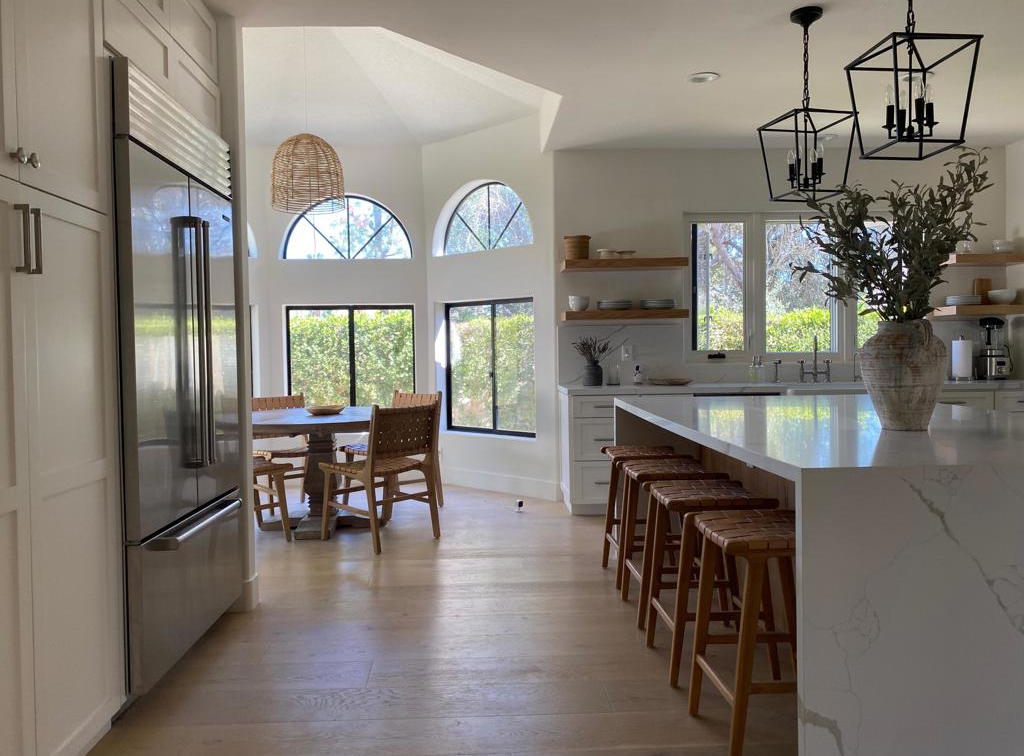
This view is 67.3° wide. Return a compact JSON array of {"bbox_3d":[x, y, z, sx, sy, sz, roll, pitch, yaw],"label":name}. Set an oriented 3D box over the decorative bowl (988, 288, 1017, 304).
[{"bbox_3d":[3.834,-0.622,6.011,0.190,0.126,0.190,-1,2,0],"label":"decorative bowl"}]

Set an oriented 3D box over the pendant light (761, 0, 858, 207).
[{"bbox_3d":[1.387,-1.279,3.623,0.318,0.855,0.318,-1,2,-12],"label":"pendant light"}]

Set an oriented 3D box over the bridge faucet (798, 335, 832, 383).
[{"bbox_3d":[2.349,-0.150,5.890,0.265,0.360,0.230,-1,2,-3],"label":"bridge faucet"}]

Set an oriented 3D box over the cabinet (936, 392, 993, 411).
[{"bbox_3d":[3.242,0.502,5.986,0.660,0.880,0.610,-1,2,-3],"label":"cabinet"}]

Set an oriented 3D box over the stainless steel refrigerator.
[{"bbox_3d":[-1.538,0.025,3.026,0.660,2.130,1.050,-1,2,-3],"label":"stainless steel refrigerator"}]

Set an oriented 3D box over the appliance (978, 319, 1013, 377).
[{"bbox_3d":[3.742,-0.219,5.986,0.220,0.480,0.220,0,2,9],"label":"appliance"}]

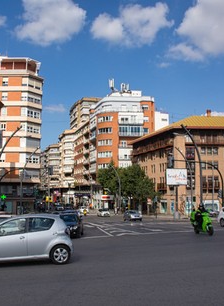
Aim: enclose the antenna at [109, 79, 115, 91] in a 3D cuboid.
[{"bbox_3d":[-0.125,-17.090,86.000,1.450,2.950,1.300,0,-8,0],"label":"antenna"}]

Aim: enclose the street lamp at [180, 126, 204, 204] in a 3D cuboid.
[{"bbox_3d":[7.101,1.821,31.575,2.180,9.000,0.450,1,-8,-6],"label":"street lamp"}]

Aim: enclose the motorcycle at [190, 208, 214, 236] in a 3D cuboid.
[{"bbox_3d":[4.854,3.710,18.495,0.700,1.320,1.850,3,-8,-20],"label":"motorcycle"}]

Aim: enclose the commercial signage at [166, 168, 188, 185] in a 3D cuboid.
[{"bbox_3d":[7.276,2.660,38.527,2.300,1.750,0.300,-1,-8,5],"label":"commercial signage"}]

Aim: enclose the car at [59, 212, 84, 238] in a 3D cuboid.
[{"bbox_3d":[-2.620,4.051,20.123,1.770,1.430,4.250,1,-8,-3],"label":"car"}]

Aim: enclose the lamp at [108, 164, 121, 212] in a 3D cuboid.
[{"bbox_3d":[0.493,6.507,61.714,2.250,8.590,0.450,1,-8,-6],"label":"lamp"}]

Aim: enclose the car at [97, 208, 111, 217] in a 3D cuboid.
[{"bbox_3d":[-1.570,11.431,66.000,1.760,1.470,4.100,2,-8,-14],"label":"car"}]

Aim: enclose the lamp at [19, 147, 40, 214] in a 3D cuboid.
[{"bbox_3d":[-11.100,3.989,46.894,2.600,9.400,0.400,0,-8,0],"label":"lamp"}]

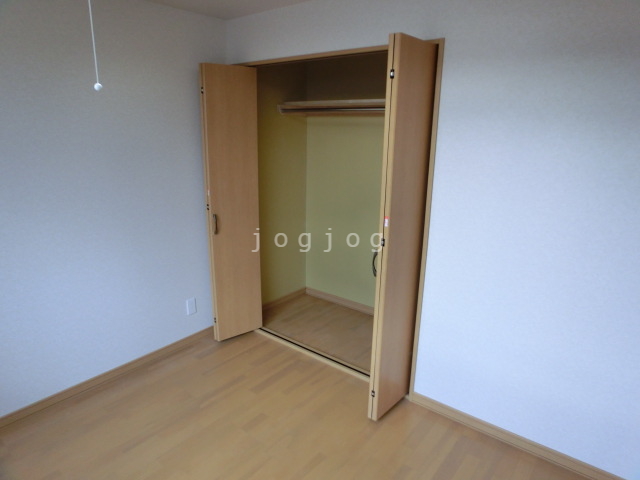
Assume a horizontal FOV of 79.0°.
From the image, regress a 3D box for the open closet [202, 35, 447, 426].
[{"bbox_3d":[0.125,-0.181,2.825,1.610,2.050,1.230,12,18,36],"label":"open closet"}]

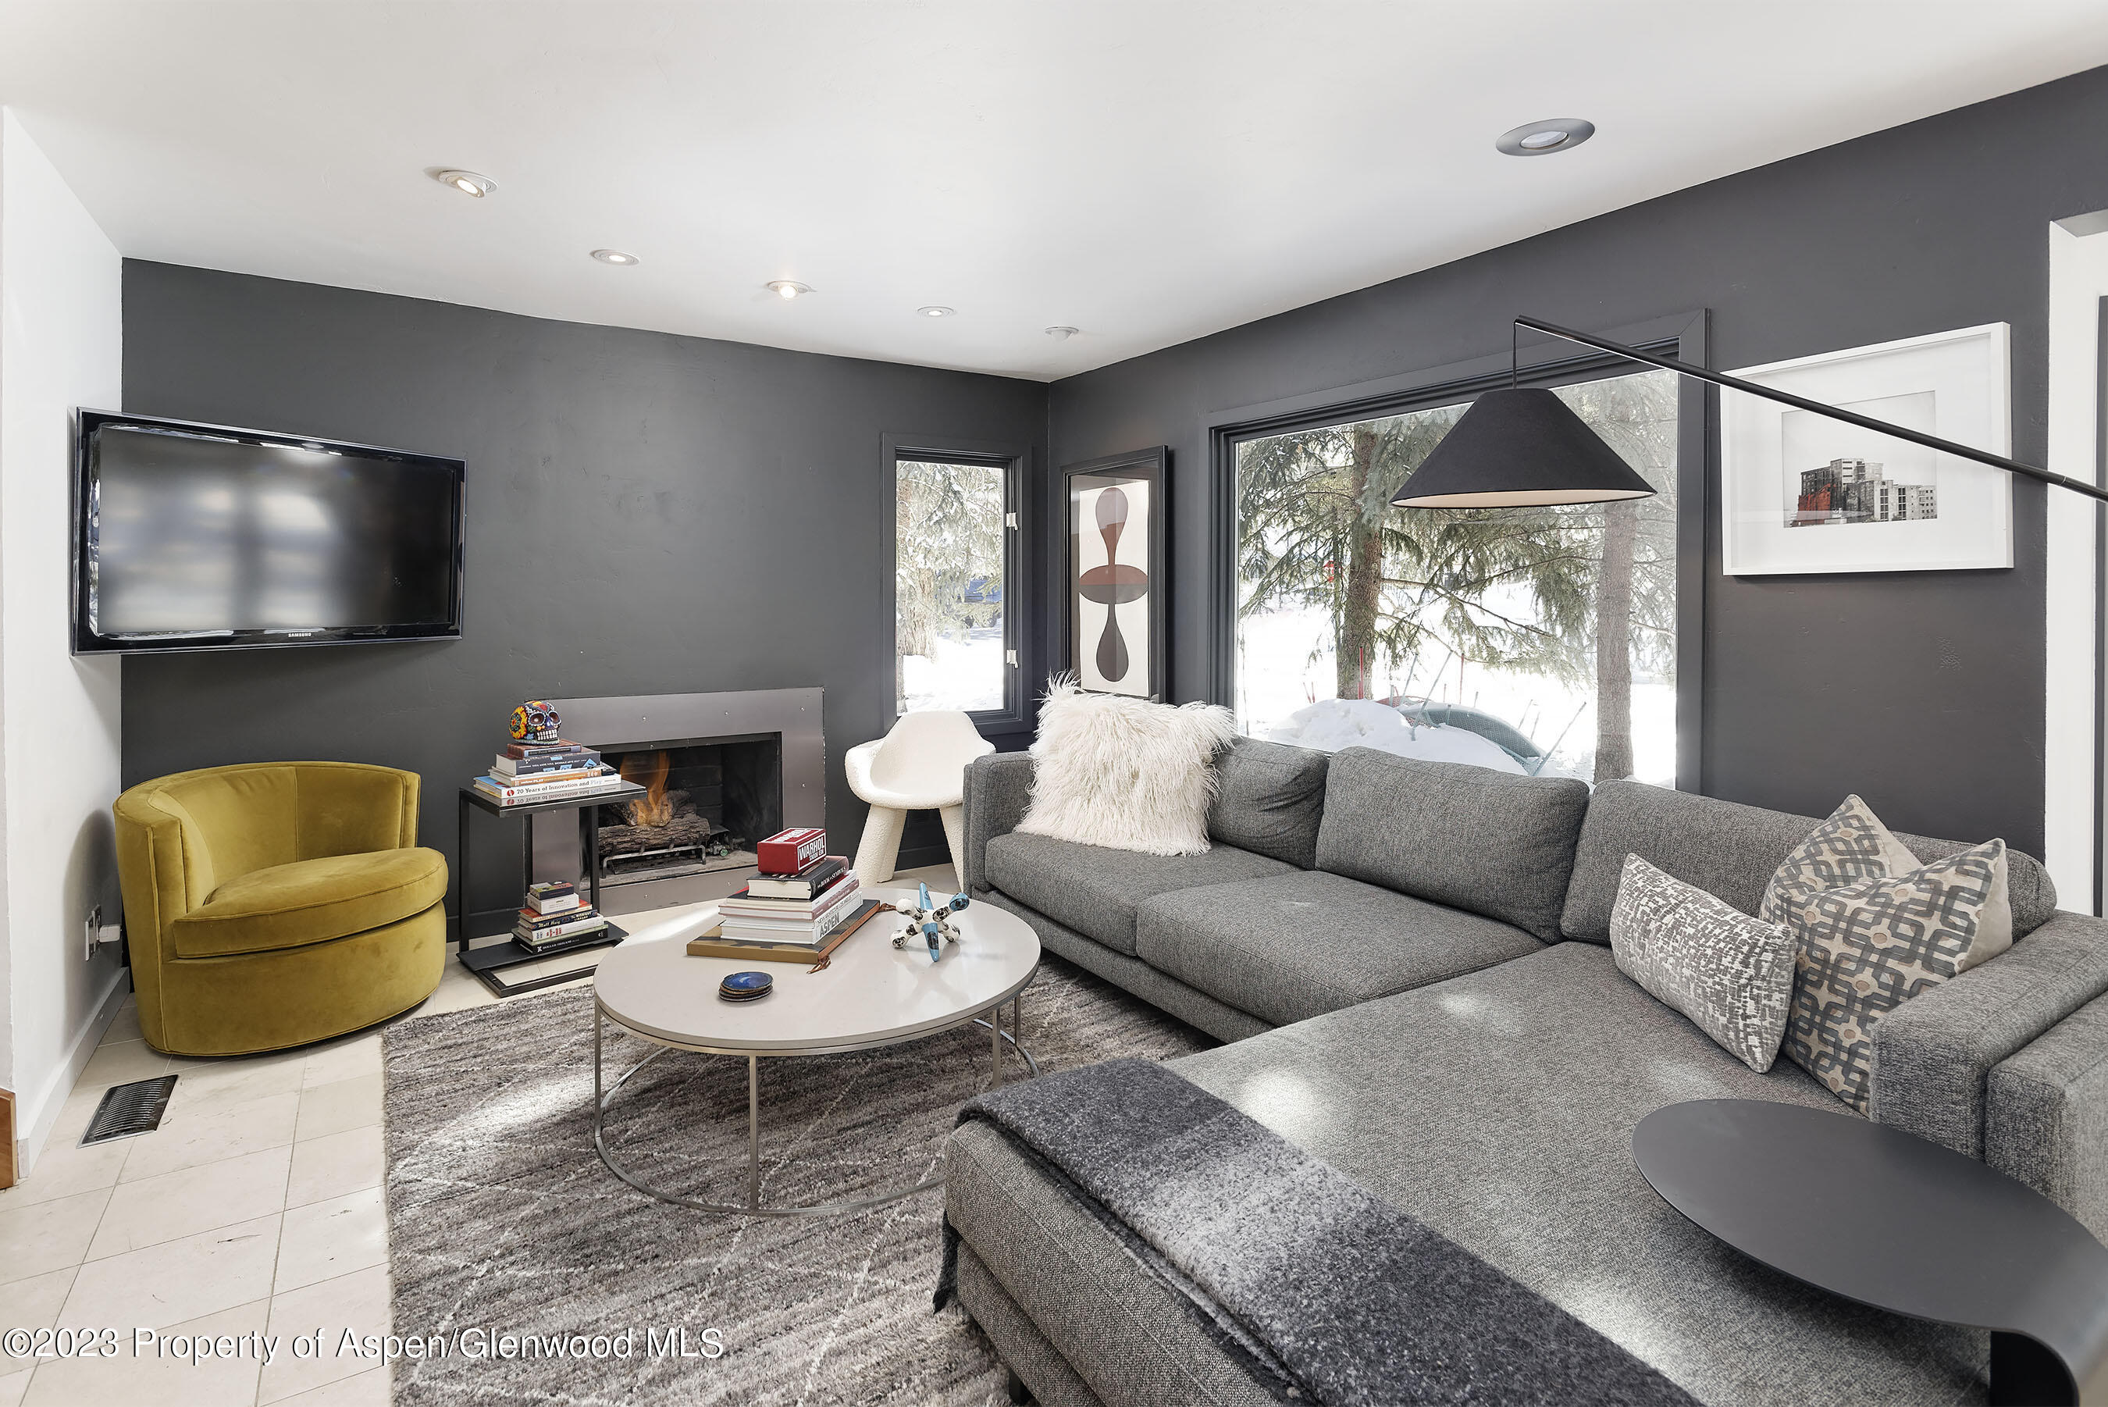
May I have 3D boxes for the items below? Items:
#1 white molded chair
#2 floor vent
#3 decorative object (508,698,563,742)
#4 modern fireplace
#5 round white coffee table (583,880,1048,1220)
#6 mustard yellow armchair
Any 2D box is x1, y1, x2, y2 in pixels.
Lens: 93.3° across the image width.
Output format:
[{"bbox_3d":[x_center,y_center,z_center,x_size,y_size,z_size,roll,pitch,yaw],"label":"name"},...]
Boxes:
[{"bbox_3d":[-0.560,0.438,4.235,0.645,0.785,0.600,0,4,3],"label":"white molded chair"},{"bbox_3d":[-2.318,1.017,2.505,0.137,0.012,0.337,-3,5,-34],"label":"floor vent"},{"bbox_3d":[-1.839,0.061,3.535,0.190,0.153,0.155,2,5,28],"label":"decorative object"},{"bbox_3d":[-1.614,0.385,4.297,1.176,0.874,0.380,-3,5,-34],"label":"modern fireplace"},{"bbox_3d":[-0.592,0.817,2.591,1.095,0.365,1.095,0,4,0],"label":"round white coffee table"},{"bbox_3d":[-2.345,0.588,3.107,0.830,0.730,0.815,1,4,18],"label":"mustard yellow armchair"}]

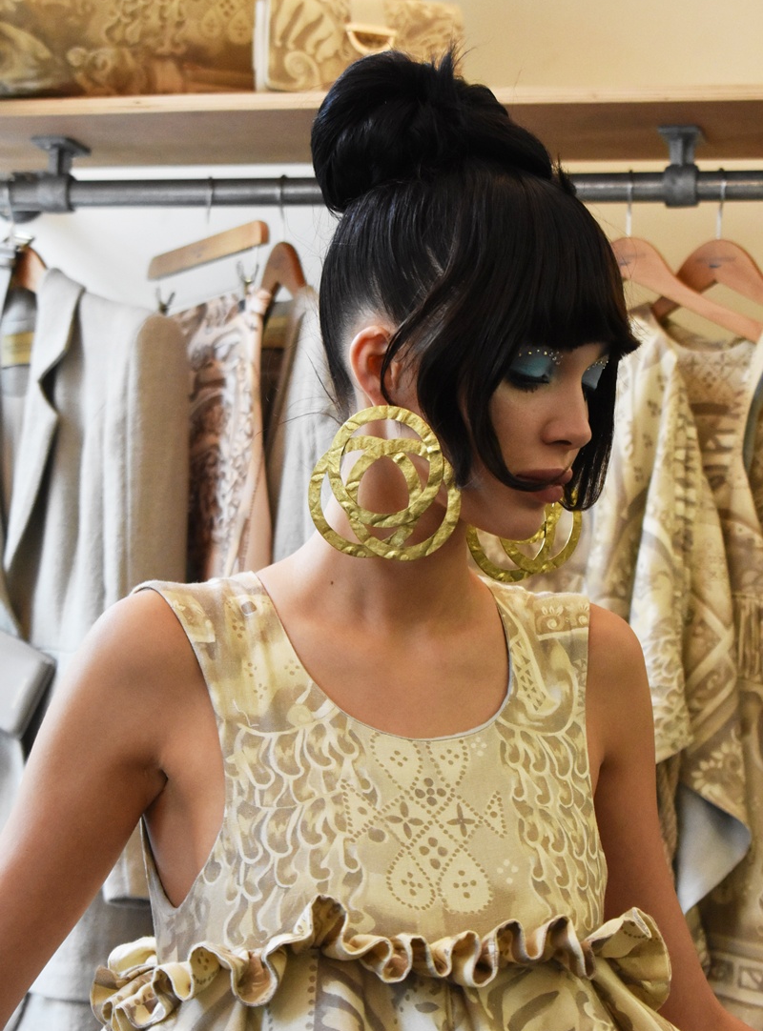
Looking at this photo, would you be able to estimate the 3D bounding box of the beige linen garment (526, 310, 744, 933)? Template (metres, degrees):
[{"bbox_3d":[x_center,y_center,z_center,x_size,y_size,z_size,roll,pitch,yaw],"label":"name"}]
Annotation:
[{"bbox_3d":[0.288,0.127,3.080,0.320,0.700,0.170,-3,-3,40],"label":"beige linen garment"}]

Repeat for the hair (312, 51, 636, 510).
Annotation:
[{"bbox_3d":[0.064,-0.163,1.800,0.240,0.310,0.190,8,3,37],"label":"hair"}]

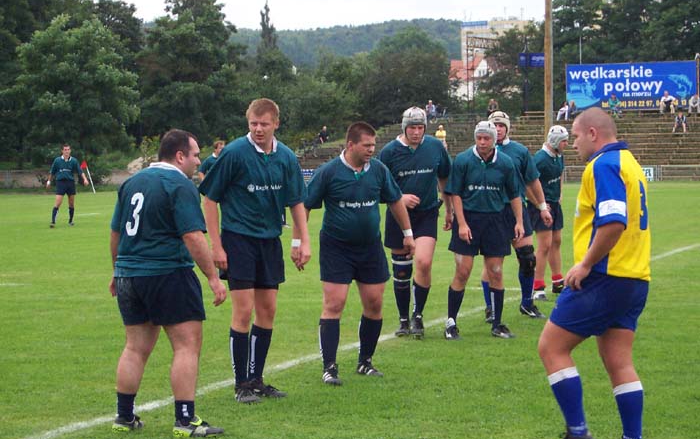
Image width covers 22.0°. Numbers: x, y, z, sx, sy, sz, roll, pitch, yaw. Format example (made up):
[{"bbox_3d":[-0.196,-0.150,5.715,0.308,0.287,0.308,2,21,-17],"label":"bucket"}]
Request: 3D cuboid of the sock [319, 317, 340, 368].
[{"bbox_3d":[-0.134,0.832,12.070,0.140,0.340,0.145,0,2,0],"label":"sock"}]

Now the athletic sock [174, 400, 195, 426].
[{"bbox_3d":[-0.910,1.062,9.900,0.120,0.155,0.105,0,2,-6],"label":"athletic sock"}]

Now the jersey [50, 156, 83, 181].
[{"bbox_3d":[-6.227,-1.122,39.600,0.680,0.580,0.320,0,2,-6],"label":"jersey"}]

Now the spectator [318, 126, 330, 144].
[{"bbox_3d":[-1.275,-4.201,90.000,0.600,0.950,0.700,0,7,-10],"label":"spectator"}]

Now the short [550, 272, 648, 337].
[{"bbox_3d":[1.244,0.409,8.970,0.460,0.360,0.420,0,2,9],"label":"short"}]

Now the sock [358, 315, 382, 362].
[{"bbox_3d":[0.140,0.815,12.270,0.145,0.310,0.145,5,2,-26],"label":"sock"}]

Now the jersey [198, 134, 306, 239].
[{"bbox_3d":[-0.604,-0.201,11.150,0.640,0.660,0.360,-1,5,-22],"label":"jersey"}]

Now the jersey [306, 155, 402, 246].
[{"bbox_3d":[0.020,-0.137,12.050,0.620,0.630,0.380,-1,7,-20],"label":"jersey"}]

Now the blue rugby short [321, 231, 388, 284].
[{"bbox_3d":[0.035,0.257,12.500,0.480,0.400,0.360,0,2,-12],"label":"blue rugby short"}]

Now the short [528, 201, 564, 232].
[{"bbox_3d":[2.156,-0.038,19.700,0.320,0.370,0.420,2,3,45],"label":"short"}]

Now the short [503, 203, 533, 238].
[{"bbox_3d":[1.525,0.000,17.100,0.450,0.390,0.330,-1,2,-18],"label":"short"}]

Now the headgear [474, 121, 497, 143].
[{"bbox_3d":[1.156,-0.723,15.300,0.200,0.220,0.240,1,2,15],"label":"headgear"}]

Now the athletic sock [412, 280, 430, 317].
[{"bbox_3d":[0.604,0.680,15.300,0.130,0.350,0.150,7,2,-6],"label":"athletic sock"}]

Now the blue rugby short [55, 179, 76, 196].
[{"bbox_3d":[-6.308,-0.722,40.000,0.440,0.370,0.300,0,2,-6],"label":"blue rugby short"}]

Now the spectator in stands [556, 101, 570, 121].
[{"bbox_3d":[11.824,-6.001,100.000,0.500,1.120,0.680,2,3,37],"label":"spectator in stands"}]

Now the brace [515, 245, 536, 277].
[{"bbox_3d":[1.643,0.392,16.800,0.180,0.300,0.190,-3,2,-30],"label":"brace"}]

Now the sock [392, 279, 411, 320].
[{"bbox_3d":[0.439,0.682,15.350,0.140,0.350,0.150,0,2,0],"label":"sock"}]

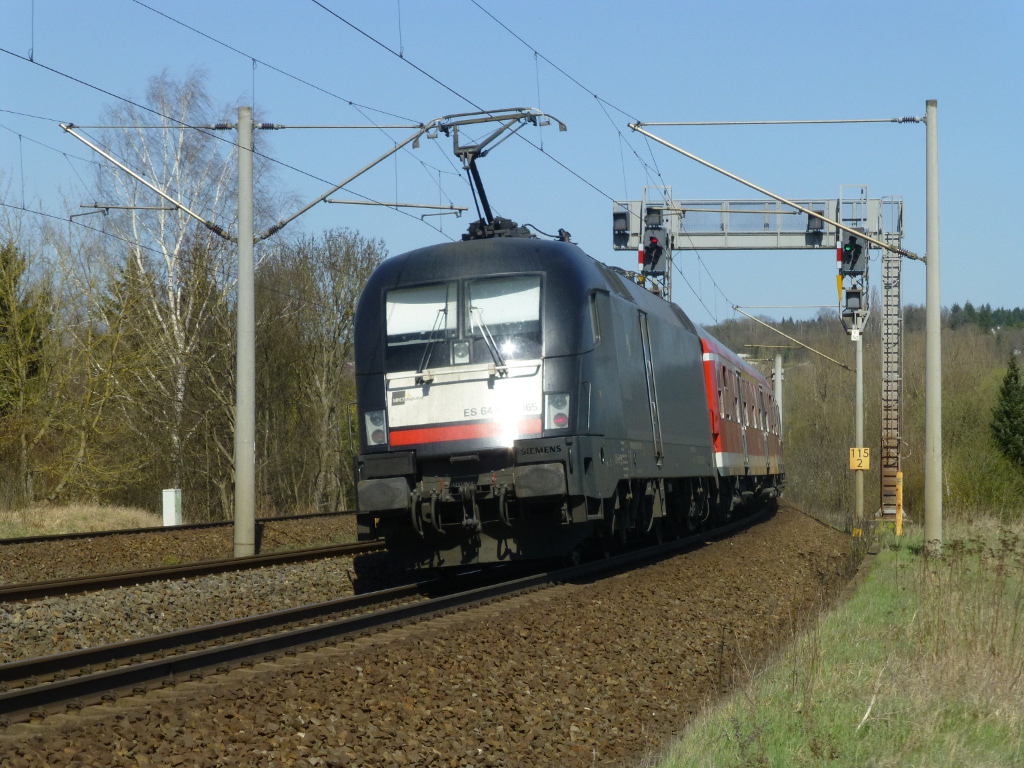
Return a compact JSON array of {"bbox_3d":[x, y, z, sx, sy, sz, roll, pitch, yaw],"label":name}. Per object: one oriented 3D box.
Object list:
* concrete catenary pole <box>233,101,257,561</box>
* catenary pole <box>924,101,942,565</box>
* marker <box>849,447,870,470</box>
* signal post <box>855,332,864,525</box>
[{"bbox_3d":[-4.890,-0.944,55.300,0.380,8.266,0.380,0,-1,5],"label":"concrete catenary pole"},{"bbox_3d":[7.468,-1.006,53.500,0.310,8.077,0.310,0,-1,5],"label":"catenary pole"},{"bbox_3d":[13.879,2.974,120.300,0.790,0.861,0.050,0,-1,5],"label":"marker"},{"bbox_3d":[13.878,1.677,120.500,0.300,7.947,0.300,0,-1,5],"label":"signal post"}]

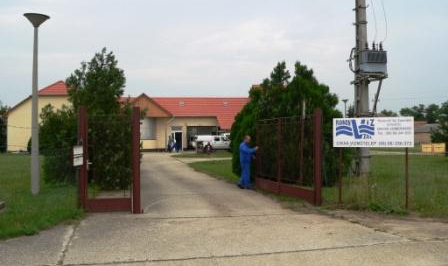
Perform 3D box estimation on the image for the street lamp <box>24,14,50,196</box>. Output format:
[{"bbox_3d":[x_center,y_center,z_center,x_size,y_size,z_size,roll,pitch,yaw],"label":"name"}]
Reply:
[{"bbox_3d":[-5.572,-0.868,13.900,0.780,5.390,0.780,0,-1,0],"label":"street lamp"}]

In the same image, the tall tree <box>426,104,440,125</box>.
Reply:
[{"bbox_3d":[47.200,-1.950,105.000,4.200,9.400,4.200,0,-1,0],"label":"tall tree"}]

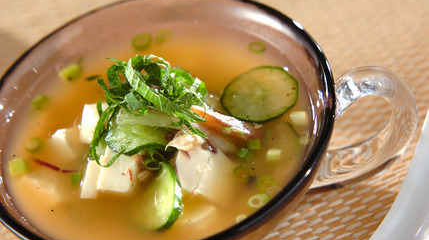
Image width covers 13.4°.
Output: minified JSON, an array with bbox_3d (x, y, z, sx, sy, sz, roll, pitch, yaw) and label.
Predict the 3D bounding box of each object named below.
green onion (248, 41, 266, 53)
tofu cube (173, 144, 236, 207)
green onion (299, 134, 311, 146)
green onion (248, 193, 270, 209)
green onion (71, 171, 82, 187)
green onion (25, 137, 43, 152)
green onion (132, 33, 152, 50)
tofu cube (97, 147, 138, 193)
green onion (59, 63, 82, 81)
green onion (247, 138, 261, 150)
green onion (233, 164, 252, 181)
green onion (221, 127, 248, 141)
[{"bbox_3d":[0.015,-0.026,0.651,0.006,0.003,0.006,-16,45,0],"label":"green onion"},{"bbox_3d":[-0.003,0.019,0.617,0.017,0.016,0.017,2,47,17],"label":"tofu cube"},{"bbox_3d":[0.030,0.007,0.614,0.004,0.003,0.004,-15,65,0],"label":"green onion"},{"bbox_3d":[0.015,0.027,0.599,0.005,0.005,0.005,-6,76,24],"label":"green onion"},{"bbox_3d":[-0.047,0.020,0.624,0.004,0.004,0.004,-16,45,0],"label":"green onion"},{"bbox_3d":[-0.064,0.009,0.639,0.005,0.004,0.005,-11,58,18],"label":"green onion"},{"bbox_3d":[-0.027,-0.029,0.672,0.007,0.004,0.007,-1,46,14],"label":"green onion"},{"bbox_3d":[-0.033,0.018,0.619,0.012,0.012,0.013,4,49,19],"label":"tofu cube"},{"bbox_3d":[-0.053,-0.018,0.666,0.007,0.005,0.006,-14,45,1],"label":"green onion"},{"bbox_3d":[0.014,0.008,0.624,0.005,0.004,0.004,3,48,17],"label":"green onion"},{"bbox_3d":[0.010,0.018,0.618,0.006,0.004,0.006,-1,46,14],"label":"green onion"},{"bbox_3d":[0.007,0.005,0.624,0.008,0.004,0.005,24,57,33],"label":"green onion"}]

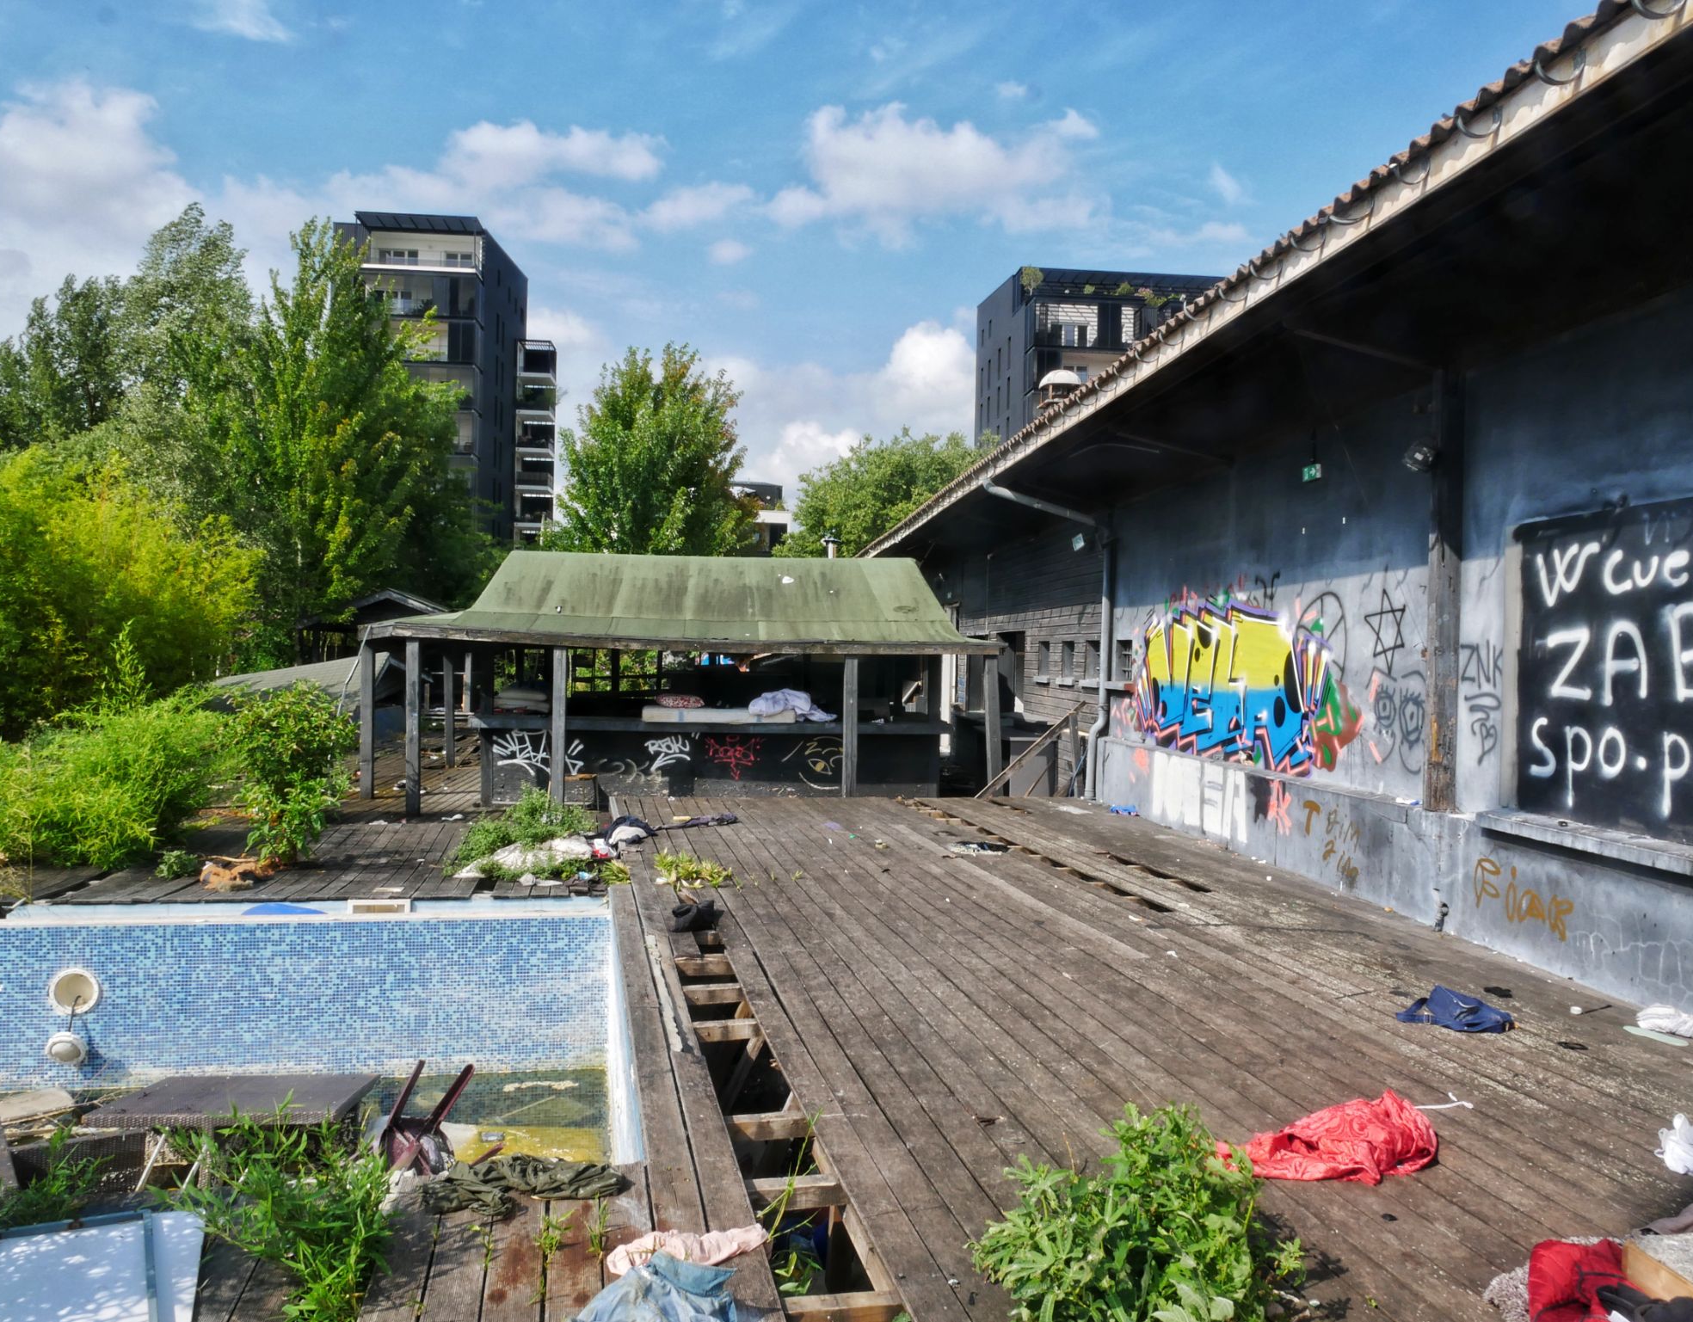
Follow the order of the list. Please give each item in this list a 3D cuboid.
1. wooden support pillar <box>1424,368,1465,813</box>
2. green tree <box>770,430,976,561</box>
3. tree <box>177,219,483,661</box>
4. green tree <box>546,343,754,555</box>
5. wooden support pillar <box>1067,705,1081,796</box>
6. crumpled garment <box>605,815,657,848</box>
[{"bbox_3d":[3.810,-0.450,7.800,0.150,2.820,0.150,1,0,-6],"label":"wooden support pillar"},{"bbox_3d":[1.050,-2.450,36.000,6.500,8.900,6.500,1,0,0],"label":"green tree"},{"bbox_3d":[-9.500,-3.150,22.500,5.700,9.900,5.700,1,0,0],"label":"tree"},{"bbox_3d":[-4.820,-2.900,30.000,5.200,9.700,5.200,1,0,0],"label":"green tree"},{"bbox_3d":[2.810,1.100,15.050,0.110,1.120,0.110,1,0,-6],"label":"wooden support pillar"},{"bbox_3d":[-1.900,1.490,10.800,0.480,0.200,0.420,1,0,11],"label":"crumpled garment"}]

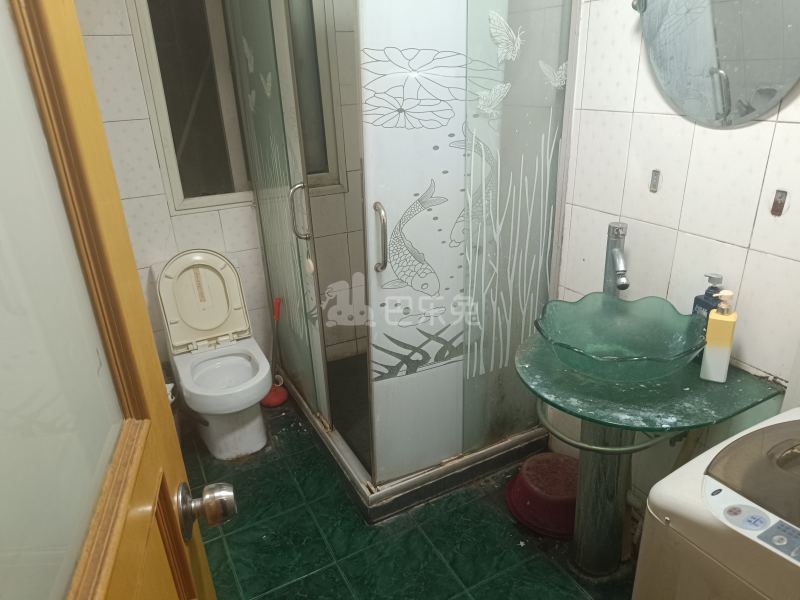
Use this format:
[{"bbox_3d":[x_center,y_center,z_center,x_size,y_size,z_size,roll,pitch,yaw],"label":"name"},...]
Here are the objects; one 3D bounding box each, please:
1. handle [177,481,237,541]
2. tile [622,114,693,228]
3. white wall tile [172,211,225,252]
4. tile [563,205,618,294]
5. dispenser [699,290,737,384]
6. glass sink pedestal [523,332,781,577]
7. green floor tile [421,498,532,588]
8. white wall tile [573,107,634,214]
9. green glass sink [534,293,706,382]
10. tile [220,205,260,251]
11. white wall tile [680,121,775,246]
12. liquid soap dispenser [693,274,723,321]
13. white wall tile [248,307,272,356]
[{"bbox_3d":[-0.235,0.255,0.687,0.062,0.068,0.068,-8,24,-13],"label":"handle"},{"bbox_3d":[0.720,-0.363,1.558,0.010,0.300,0.200,-14,25,-25],"label":"tile"},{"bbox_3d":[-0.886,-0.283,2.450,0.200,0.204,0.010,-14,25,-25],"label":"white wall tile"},{"bbox_3d":[0.638,-0.152,1.839,0.010,0.300,0.200,-14,25,-25],"label":"tile"},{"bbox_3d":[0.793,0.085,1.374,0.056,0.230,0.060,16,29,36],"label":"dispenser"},{"bbox_3d":[0.594,0.503,1.613,0.520,0.706,0.565,-14,25,-25],"label":"glass sink pedestal"},{"bbox_3d":[0.261,0.801,1.860,0.294,0.010,0.300,-14,25,-25],"label":"green floor tile"},{"bbox_3d":[0.627,-0.428,1.722,0.010,0.300,0.200,-14,25,-25],"label":"white wall tile"},{"bbox_3d":[0.564,0.114,1.452,0.410,0.145,0.410,-2,23,1],"label":"green glass sink"},{"bbox_3d":[-0.708,-0.323,2.530,0.195,0.198,0.010,-14,25,-25],"label":"tile"},{"bbox_3d":[0.805,-0.295,1.393,0.010,0.300,0.200,-14,25,-25],"label":"white wall tile"},{"bbox_3d":[0.801,0.049,1.444,0.055,0.241,0.072,-7,23,-12],"label":"liquid soap dispenser"},{"bbox_3d":[-0.684,0.182,2.728,0.200,0.300,0.010,-13,25,-25],"label":"white wall tile"}]

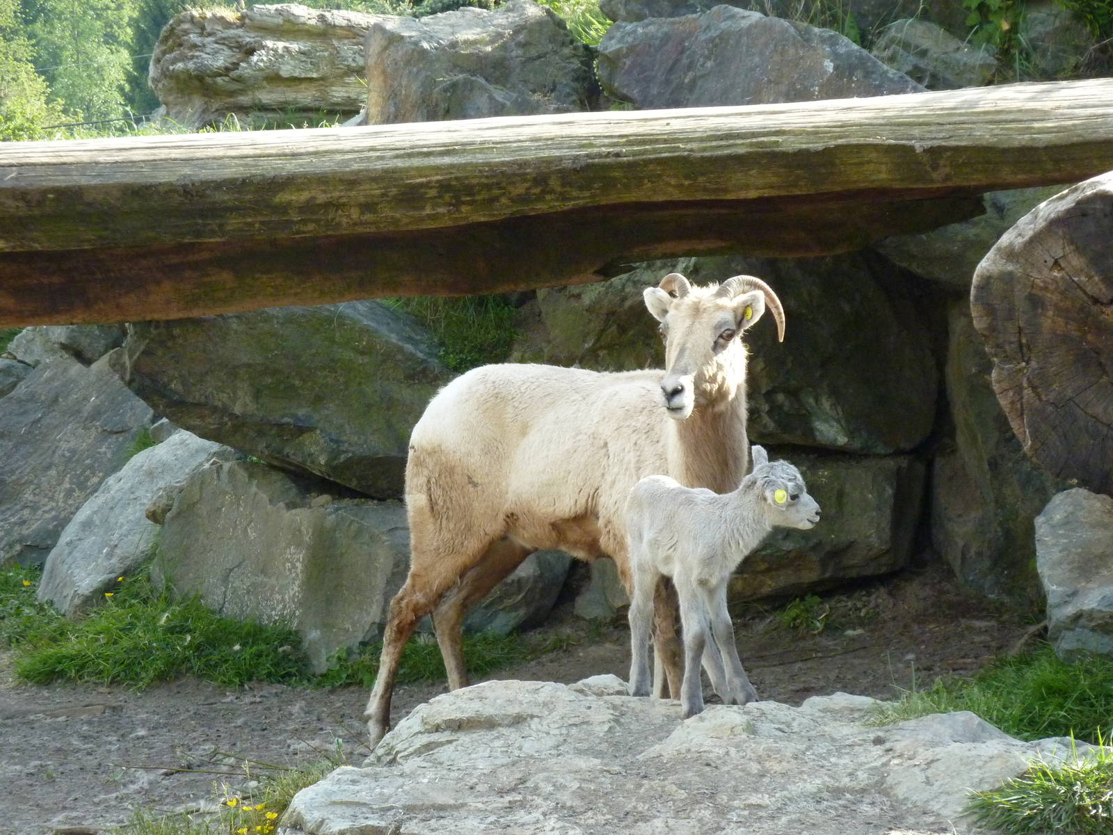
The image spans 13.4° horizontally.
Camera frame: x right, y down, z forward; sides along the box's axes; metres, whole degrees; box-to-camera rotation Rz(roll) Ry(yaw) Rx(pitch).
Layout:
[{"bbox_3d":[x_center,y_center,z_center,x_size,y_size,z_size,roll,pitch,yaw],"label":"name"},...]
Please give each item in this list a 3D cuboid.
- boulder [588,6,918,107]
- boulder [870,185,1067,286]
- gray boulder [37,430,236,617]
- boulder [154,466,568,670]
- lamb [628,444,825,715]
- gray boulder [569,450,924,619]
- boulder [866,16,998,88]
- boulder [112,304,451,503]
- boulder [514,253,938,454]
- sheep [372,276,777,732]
[{"bbox_3d":[0.577,-1.012,13.500,0.950,0.380,0.520,0,6,0],"label":"boulder"},{"bbox_3d":[1.127,-0.496,12.700,0.580,0.340,0.450,0,6,0],"label":"boulder"},{"bbox_3d":[-1.059,0.273,12.000,0.520,0.480,0.420,0,6,0],"label":"gray boulder"},{"bbox_3d":[-0.483,0.371,11.750,1.040,0.530,0.500,0,6,0],"label":"boulder"},{"bbox_3d":[0.340,0.340,9.800,0.460,0.550,0.180,4,7,35],"label":"lamb"},{"bbox_3d":[0.480,0.309,12.400,0.930,0.440,0.550,0,6,0],"label":"gray boulder"},{"bbox_3d":[1.114,-1.062,13.900,0.420,0.260,0.320,0,6,0],"label":"boulder"},{"bbox_3d":[-0.680,-0.054,12.100,0.880,0.540,0.550,0,6,0],"label":"boulder"},{"bbox_3d":[0.446,-0.180,12.600,1.120,0.570,0.620,0,6,0],"label":"boulder"},{"bbox_3d":[0.035,0.204,10.400,1.000,1.020,0.420,3,7,28],"label":"sheep"}]

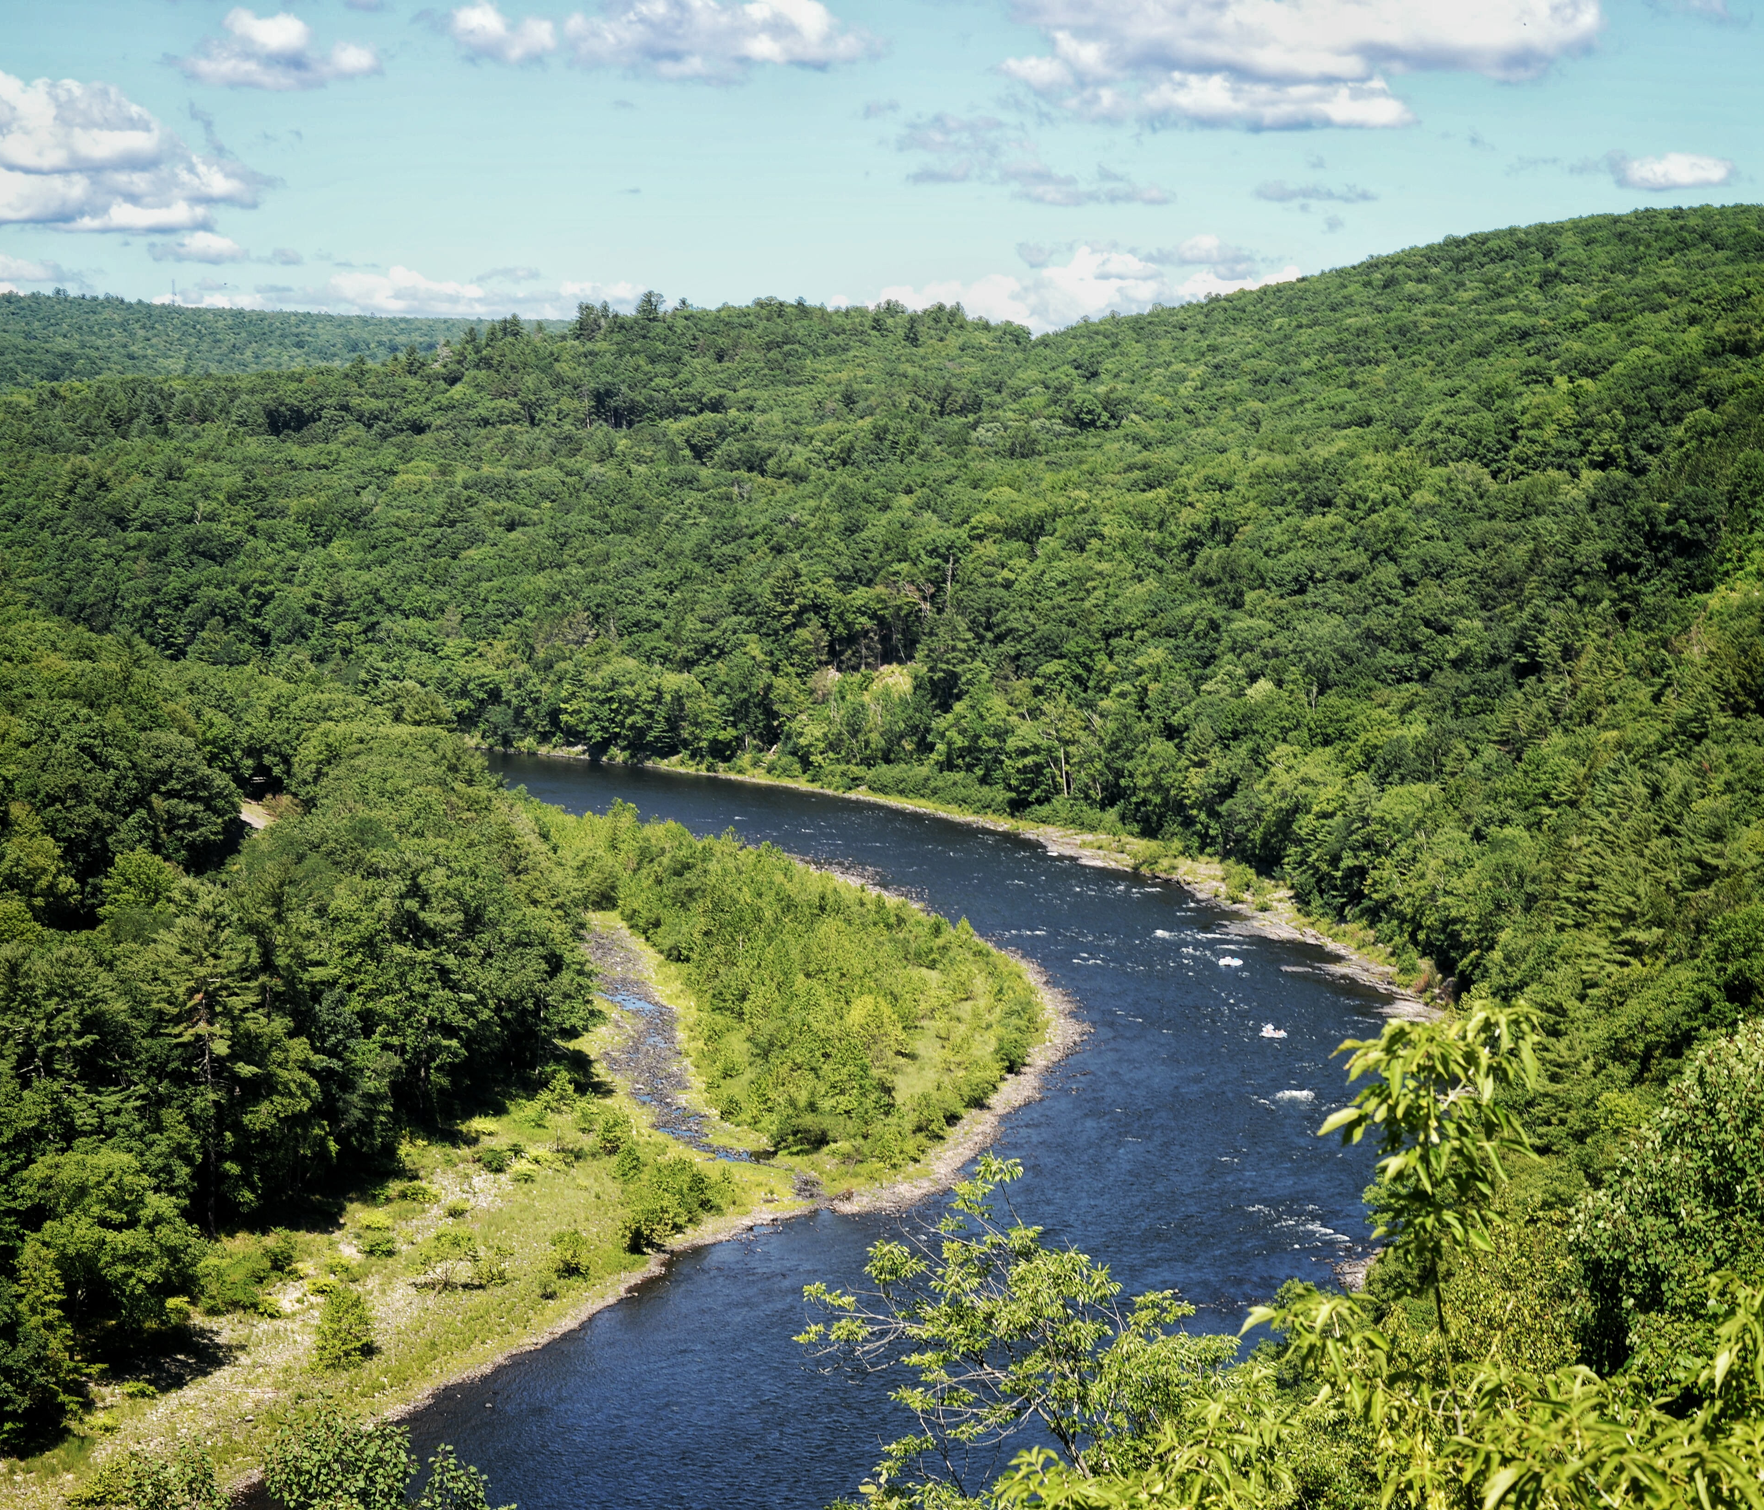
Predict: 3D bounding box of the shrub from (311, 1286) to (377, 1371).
[{"bbox_3d":[-40.500,43.080,236.670,4.800,5.600,4.600,0,6,0],"label":"shrub"}]

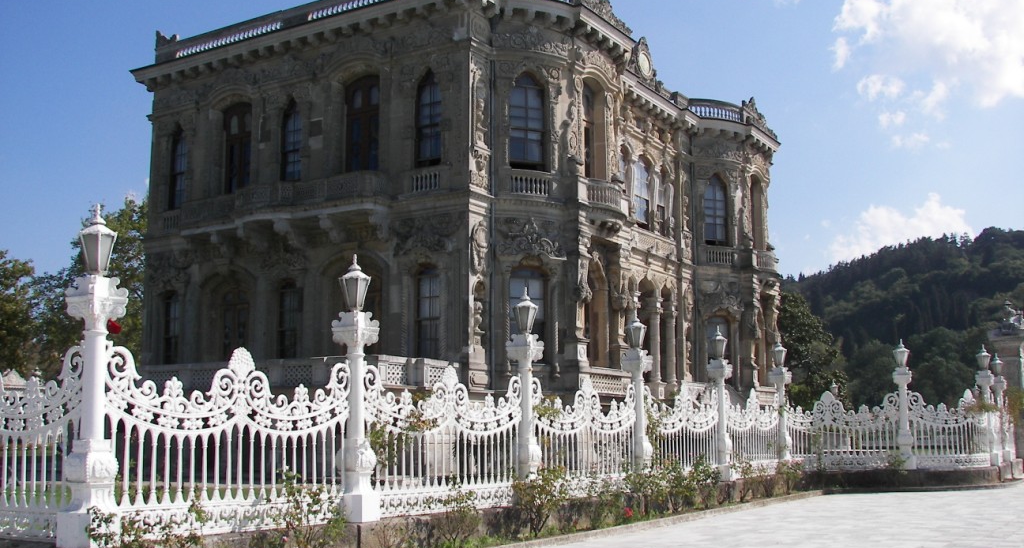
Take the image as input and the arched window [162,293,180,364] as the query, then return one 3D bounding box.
[{"bbox_3d":[-12.756,2.165,39.919,0.987,3.031,0.338,-5,-10,32],"label":"arched window"}]

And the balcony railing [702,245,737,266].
[{"bbox_3d":[9.330,-0.809,47.880,1.579,0.902,0.254,3,-9,-19],"label":"balcony railing"}]

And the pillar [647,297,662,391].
[{"bbox_3d":[5.949,2.838,44.139,0.520,3.870,0.520,-5,-10,32],"label":"pillar"}]

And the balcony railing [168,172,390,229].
[{"bbox_3d":[-8.052,-2.415,36.604,9.165,1.015,1.297,-5,-10,32],"label":"balcony railing"}]

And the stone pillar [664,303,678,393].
[{"bbox_3d":[6.763,3.029,45.409,0.520,3.870,0.520,0,-9,0],"label":"stone pillar"}]

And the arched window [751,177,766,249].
[{"bbox_3d":[11.393,-2.898,50.462,0.423,3.525,1.805,-5,-10,32],"label":"arched window"}]

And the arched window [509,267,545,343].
[{"bbox_3d":[0.469,1.304,33.686,1.260,3.070,0.300,3,-9,-18],"label":"arched window"}]

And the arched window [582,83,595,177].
[{"bbox_3d":[2.576,-5.048,36.939,0.423,3.469,1.833,-5,-10,32],"label":"arched window"}]

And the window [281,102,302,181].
[{"bbox_3d":[-7.668,-4.569,37.525,1.010,3.250,0.300,-5,-10,32],"label":"window"}]

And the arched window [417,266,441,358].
[{"bbox_3d":[-2.531,1.256,33.351,1.000,3.070,0.300,-5,-10,32],"label":"arched window"}]

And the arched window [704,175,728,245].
[{"bbox_3d":[9.122,-2.906,48.068,1.210,3.270,0.300,3,-9,-18],"label":"arched window"}]

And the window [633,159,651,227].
[{"bbox_3d":[5.431,-3.471,44.583,0.310,3.144,1.607,-5,-10,32],"label":"window"}]

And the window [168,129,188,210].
[{"bbox_3d":[-12.796,-4.084,40.892,1.029,3.328,0.338,-5,-10,32],"label":"window"}]

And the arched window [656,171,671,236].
[{"bbox_3d":[6.491,-3.179,46.223,0.310,3.088,1.241,-5,-10,32],"label":"arched window"}]

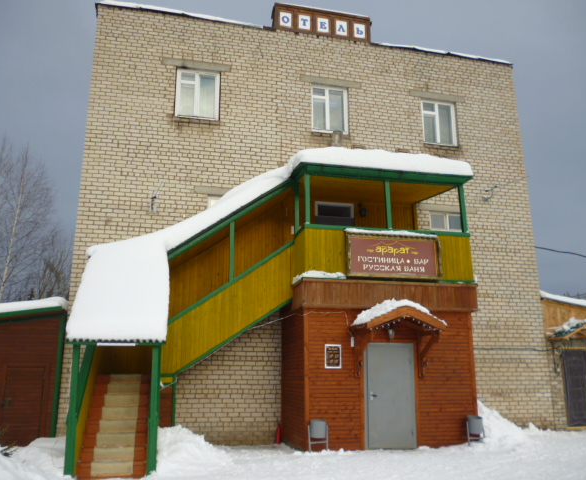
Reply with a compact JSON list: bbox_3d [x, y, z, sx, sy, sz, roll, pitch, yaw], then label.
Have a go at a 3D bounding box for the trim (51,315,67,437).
[{"bbox_3d":[-4.842,2.789,10.769,0.140,2.470,0.110,3,-15,-12],"label":"trim"}]

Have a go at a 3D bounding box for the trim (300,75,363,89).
[{"bbox_3d":[1.043,-4.310,14.085,1.710,0.170,0.130,3,-15,-12],"label":"trim"}]

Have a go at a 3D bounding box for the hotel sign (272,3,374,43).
[{"bbox_3d":[0.830,-6.071,14.621,2.850,0.870,0.320,3,-15,-12],"label":"hotel sign"}]

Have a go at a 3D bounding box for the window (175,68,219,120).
[{"bbox_3d":[-2.407,-3.701,13.159,1.110,1.370,0.130,3,-15,-12],"label":"window"}]

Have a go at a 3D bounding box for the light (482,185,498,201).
[{"bbox_3d":[5.365,-1.303,14.177,0.360,0.400,0.280,3,-15,-12],"label":"light"}]

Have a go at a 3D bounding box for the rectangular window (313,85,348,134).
[{"bbox_3d":[0.996,-3.509,13.907,1.010,1.380,0.130,3,-15,-12],"label":"rectangular window"}]

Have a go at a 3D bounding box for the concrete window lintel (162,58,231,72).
[{"bbox_3d":[-2.458,-4.498,13.312,1.710,0.170,0.130,3,-15,-12],"label":"concrete window lintel"}]

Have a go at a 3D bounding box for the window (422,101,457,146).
[{"bbox_3d":[4.188,-3.325,14.927,1.049,1.354,0.120,3,-15,-13],"label":"window"}]

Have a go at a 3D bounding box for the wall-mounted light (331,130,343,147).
[{"bbox_3d":[1.141,-2.573,13.251,0.290,0.435,0.270,3,-15,-13],"label":"wall-mounted light"}]

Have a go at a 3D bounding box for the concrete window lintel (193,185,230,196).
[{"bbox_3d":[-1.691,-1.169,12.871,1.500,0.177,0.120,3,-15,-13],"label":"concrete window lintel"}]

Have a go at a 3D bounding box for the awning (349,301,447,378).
[{"bbox_3d":[2.036,1.946,10.016,1.640,1.380,0.950,3,-15,-12],"label":"awning"}]

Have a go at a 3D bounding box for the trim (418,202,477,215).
[{"bbox_3d":[4.249,-0.839,14.247,1.769,0.177,0.120,3,-15,-13],"label":"trim"}]

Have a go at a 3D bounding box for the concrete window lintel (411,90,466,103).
[{"bbox_3d":[4.215,-4.156,15.095,1.781,0.179,0.120,3,-15,-13],"label":"concrete window lintel"}]

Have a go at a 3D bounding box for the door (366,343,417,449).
[{"bbox_3d":[1.913,3.062,10.195,1.030,2.000,0.100,3,-15,-12],"label":"door"}]

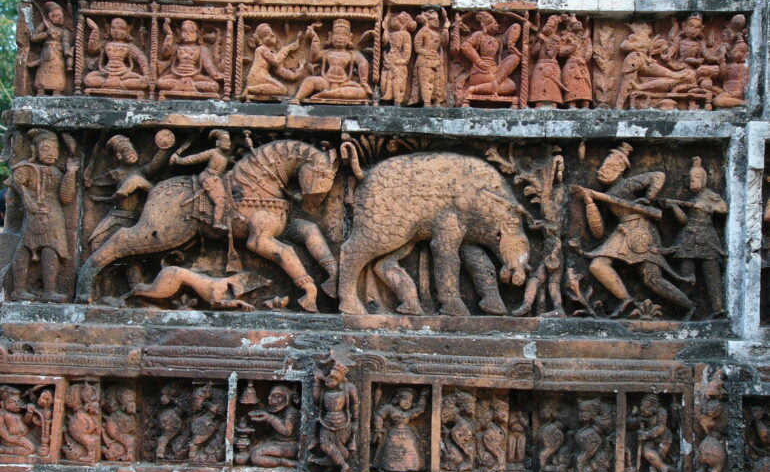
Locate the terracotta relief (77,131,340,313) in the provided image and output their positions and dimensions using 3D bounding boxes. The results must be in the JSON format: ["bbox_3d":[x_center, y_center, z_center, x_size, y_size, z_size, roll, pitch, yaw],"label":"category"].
[{"bbox_3d":[-0.340,-0.025,2.818,0.505,0.344,0.085,1,-2,2],"label":"terracotta relief"}]

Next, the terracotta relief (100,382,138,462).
[{"bbox_3d":[-0.515,0.363,2.805,0.061,0.142,0.050,1,-2,2],"label":"terracotta relief"}]

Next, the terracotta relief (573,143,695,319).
[{"bbox_3d":[0.484,-0.010,2.804,0.218,0.333,0.065,1,-2,2],"label":"terracotta relief"}]

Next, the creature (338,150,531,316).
[{"bbox_3d":[0.096,-0.008,2.805,0.367,0.325,0.085,1,-2,2],"label":"creature"}]

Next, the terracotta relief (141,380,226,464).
[{"bbox_3d":[-0.390,0.358,2.802,0.158,0.156,0.050,1,-2,2],"label":"terracotta relief"}]

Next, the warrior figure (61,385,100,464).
[{"bbox_3d":[-0.589,0.361,2.808,0.059,0.154,0.050,1,-2,2],"label":"warrior figure"}]

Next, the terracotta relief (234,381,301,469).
[{"bbox_3d":[-0.226,0.365,2.794,0.120,0.163,0.055,1,-2,2],"label":"terracotta relief"}]

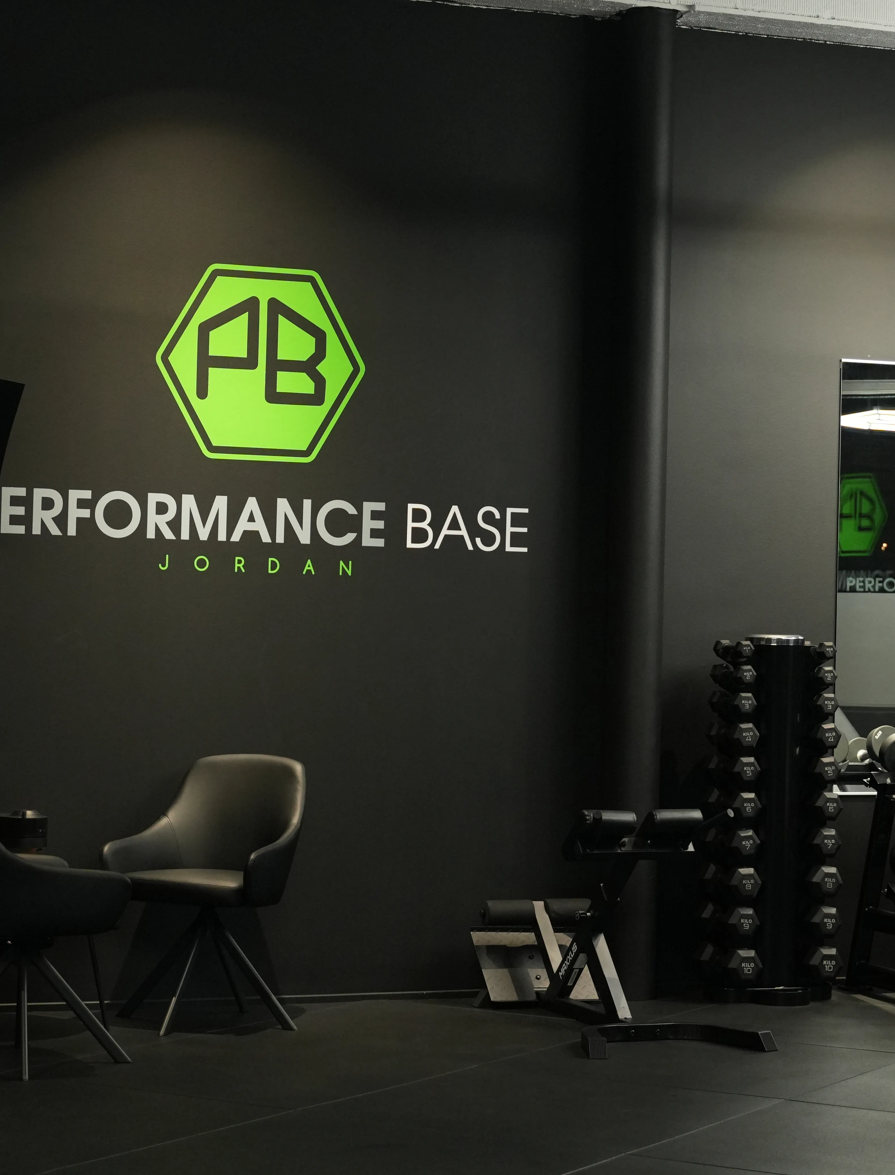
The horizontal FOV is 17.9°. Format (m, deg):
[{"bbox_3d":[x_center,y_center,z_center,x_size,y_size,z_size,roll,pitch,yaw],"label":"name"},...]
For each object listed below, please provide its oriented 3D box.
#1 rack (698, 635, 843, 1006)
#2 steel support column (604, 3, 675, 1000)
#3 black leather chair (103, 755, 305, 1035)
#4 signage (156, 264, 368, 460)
[{"bbox_3d":[1.118,0.805,9.978,0.451,1.264,0.431,1,0,-22],"label":"rack"},{"bbox_3d":[0.670,-0.290,9.930,0.191,3.437,0.191,1,0,0],"label":"steel support column"},{"bbox_3d":[-0.765,0.981,9.111,0.573,0.833,0.588,1,0,23],"label":"black leather chair"},{"bbox_3d":[-0.625,-0.749,9.527,0.742,0.655,0.020,1,0,-22],"label":"signage"}]

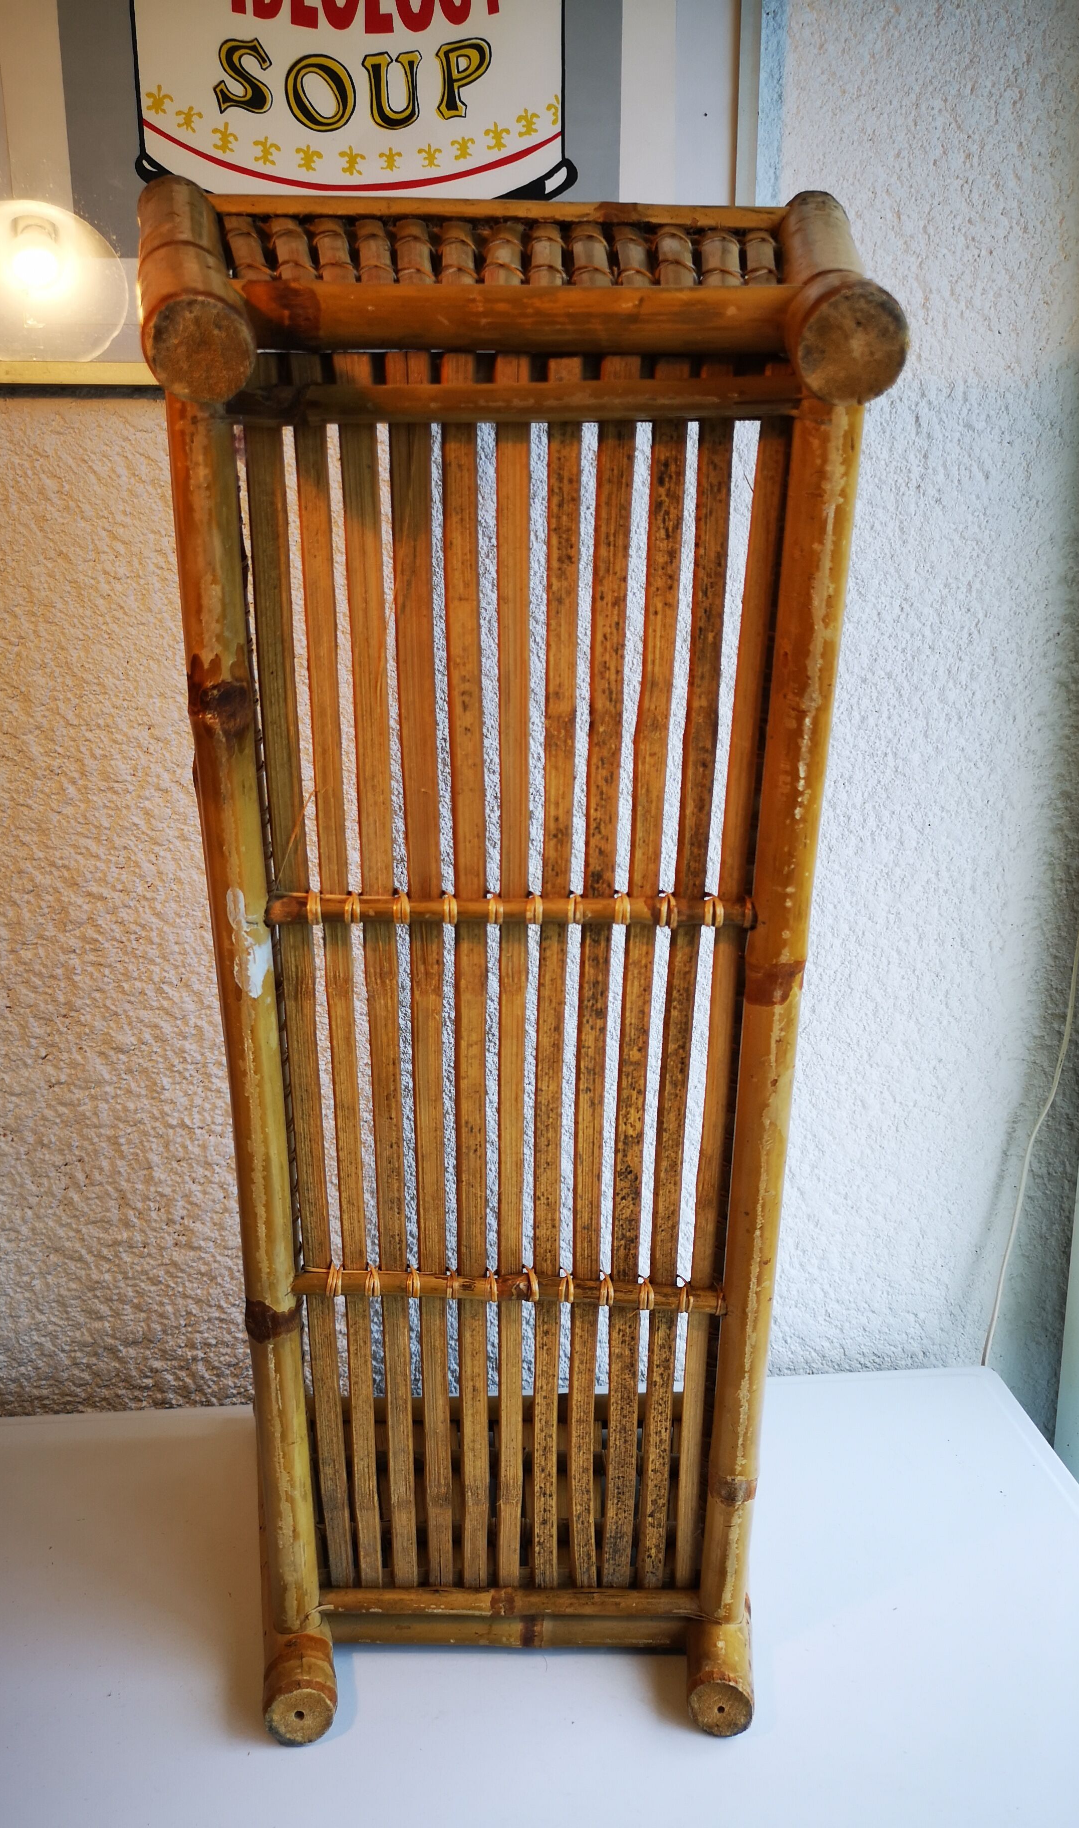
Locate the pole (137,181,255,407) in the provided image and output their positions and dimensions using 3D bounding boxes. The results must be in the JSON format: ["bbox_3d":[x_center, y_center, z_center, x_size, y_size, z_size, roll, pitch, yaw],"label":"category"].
[{"bbox_3d":[-0.162,-0.300,0.662,0.042,0.042,0.322,-5,34,-12],"label":"pole"}]

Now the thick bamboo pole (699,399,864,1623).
[{"bbox_3d":[0.122,0.099,0.765,0.028,0.745,0.028,-1,24,-3],"label":"thick bamboo pole"}]

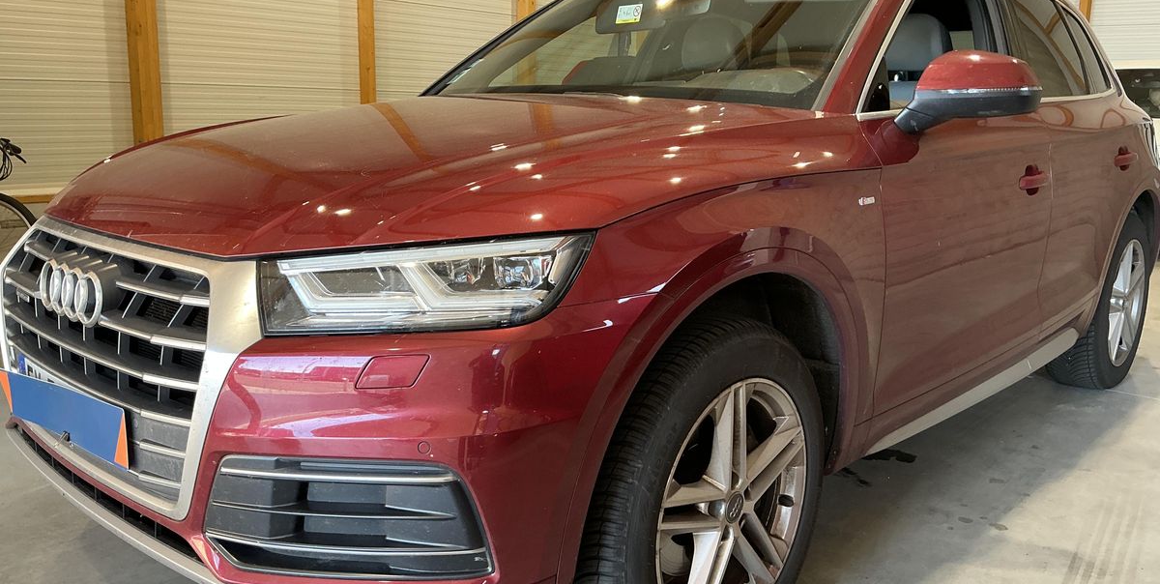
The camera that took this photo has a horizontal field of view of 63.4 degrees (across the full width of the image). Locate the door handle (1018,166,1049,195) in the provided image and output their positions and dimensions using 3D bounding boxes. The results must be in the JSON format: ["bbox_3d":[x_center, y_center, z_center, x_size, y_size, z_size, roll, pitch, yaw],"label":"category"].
[{"bbox_3d":[1.376,-0.343,2.857,0.060,0.085,0.215,10,15,43],"label":"door handle"}]

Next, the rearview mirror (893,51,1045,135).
[{"bbox_3d":[0.960,-0.503,2.331,0.240,0.200,0.270,10,15,43],"label":"rearview mirror"}]

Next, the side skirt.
[{"bbox_3d":[1.240,0.271,2.886,0.090,0.095,1.650,10,15,43],"label":"side skirt"}]

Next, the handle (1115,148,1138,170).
[{"bbox_3d":[2.066,-0.501,3.564,0.060,0.082,0.215,10,15,43],"label":"handle"}]

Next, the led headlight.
[{"bbox_3d":[-0.242,-0.004,1.524,0.390,0.175,0.420,10,15,43],"label":"led headlight"}]

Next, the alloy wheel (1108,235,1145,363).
[{"bbox_3d":[2.193,0.037,3.919,0.190,0.523,0.523,10,15,43],"label":"alloy wheel"}]

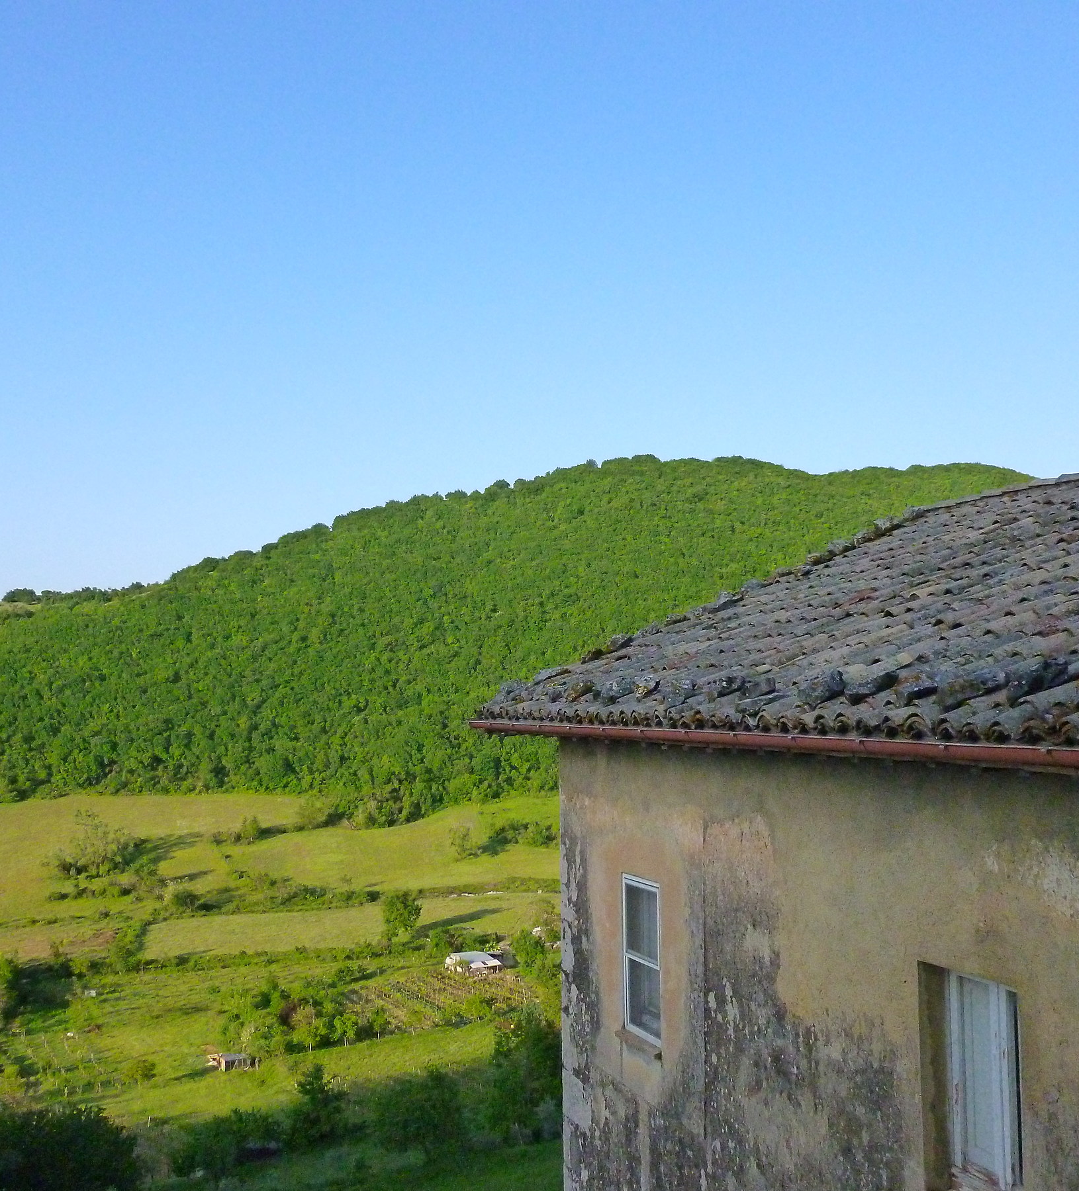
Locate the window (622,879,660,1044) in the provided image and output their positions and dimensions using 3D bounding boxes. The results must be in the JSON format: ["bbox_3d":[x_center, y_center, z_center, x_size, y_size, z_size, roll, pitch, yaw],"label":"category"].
[{"bbox_3d":[0.937,3.218,11.420,0.100,1.372,0.743,1,-5,-21],"label":"window"}]

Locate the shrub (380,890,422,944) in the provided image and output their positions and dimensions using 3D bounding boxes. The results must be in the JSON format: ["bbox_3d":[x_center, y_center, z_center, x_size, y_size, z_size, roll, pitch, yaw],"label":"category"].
[{"bbox_3d":[-30.691,71.429,285.000,9.000,11.000,9.000,0,-4,-6],"label":"shrub"}]

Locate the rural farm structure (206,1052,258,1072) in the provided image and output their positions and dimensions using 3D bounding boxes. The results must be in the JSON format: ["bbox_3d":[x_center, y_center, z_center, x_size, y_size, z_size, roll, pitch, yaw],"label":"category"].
[{"bbox_3d":[-50.299,76.362,210.000,7.500,2.400,4.000,2,-5,-25],"label":"rural farm structure"}]

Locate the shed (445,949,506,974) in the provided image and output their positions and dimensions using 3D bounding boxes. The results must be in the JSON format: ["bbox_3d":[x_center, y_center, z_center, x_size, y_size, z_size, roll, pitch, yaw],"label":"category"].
[{"bbox_3d":[-13.309,75.502,265.000,10.500,3.100,7.500,2,-5,-31],"label":"shed"}]

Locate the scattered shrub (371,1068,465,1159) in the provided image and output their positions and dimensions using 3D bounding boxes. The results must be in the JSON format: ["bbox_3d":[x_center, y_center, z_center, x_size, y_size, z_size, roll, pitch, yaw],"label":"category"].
[{"bbox_3d":[-16.934,71.774,178.000,12.800,11.500,12.800,0,-4,-5],"label":"scattered shrub"}]

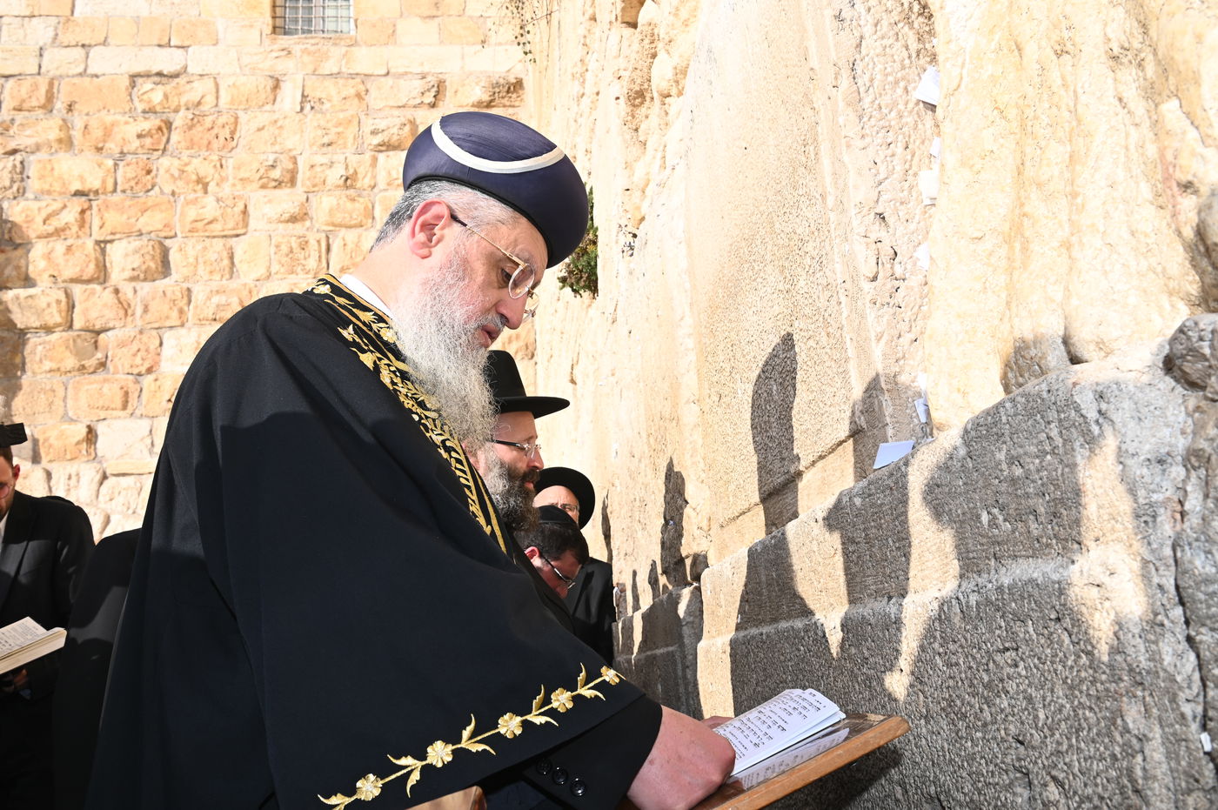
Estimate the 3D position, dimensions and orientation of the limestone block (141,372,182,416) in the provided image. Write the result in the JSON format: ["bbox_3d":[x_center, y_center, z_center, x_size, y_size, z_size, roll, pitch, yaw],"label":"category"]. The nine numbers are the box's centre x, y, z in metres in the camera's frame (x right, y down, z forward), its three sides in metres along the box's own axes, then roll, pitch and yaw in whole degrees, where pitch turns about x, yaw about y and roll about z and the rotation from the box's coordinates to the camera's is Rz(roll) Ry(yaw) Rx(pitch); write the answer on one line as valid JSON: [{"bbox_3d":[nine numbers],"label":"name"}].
[{"bbox_3d":[-4.357,-0.071,10.801,0.496,0.434,0.300,-2,-14,-7],"label":"limestone block"}]

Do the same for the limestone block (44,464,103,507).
[{"bbox_3d":[-4.132,0.647,8.450,0.427,0.332,0.300,-2,-14,-7],"label":"limestone block"}]

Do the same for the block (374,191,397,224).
[{"bbox_3d":[-1.836,-1.712,9.742,0.500,0.345,0.300,-2,-15,-6],"label":"block"}]

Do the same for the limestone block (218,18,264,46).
[{"bbox_3d":[-4.001,-4.011,11.820,0.479,0.327,0.250,-2,-14,-7],"label":"limestone block"}]

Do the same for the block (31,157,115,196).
[{"bbox_3d":[-5.525,-2.316,11.244,0.821,0.435,0.300,-2,-14,-7],"label":"block"}]

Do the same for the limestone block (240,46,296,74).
[{"bbox_3d":[-3.114,-3.110,9.943,0.478,0.274,0.280,-2,-14,-7],"label":"limestone block"}]

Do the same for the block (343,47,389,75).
[{"bbox_3d":[-2.246,-3.134,10.046,0.404,0.277,0.280,-2,-14,-7],"label":"block"}]

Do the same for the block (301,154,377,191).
[{"bbox_3d":[-2.422,-2.037,9.769,0.657,0.372,0.300,-2,-15,-6],"label":"block"}]

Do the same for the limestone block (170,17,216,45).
[{"bbox_3d":[-4.499,-4.001,11.762,0.465,0.326,0.250,-2,-14,-7],"label":"limestone block"}]

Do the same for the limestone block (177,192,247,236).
[{"bbox_3d":[-3.464,-1.629,9.556,0.586,0.392,0.300,-2,-15,-6],"label":"limestone block"}]

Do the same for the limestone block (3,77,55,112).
[{"bbox_3d":[-5.110,-2.704,9.614,0.419,0.335,0.280,-2,-14,-7],"label":"limestone block"}]

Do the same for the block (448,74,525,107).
[{"bbox_3d":[-1.158,-2.879,10.100,0.685,0.333,0.280,-2,-14,-7],"label":"block"}]

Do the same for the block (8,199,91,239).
[{"bbox_3d":[-4.589,-1.483,8.951,0.654,0.358,0.300,-2,-14,-7],"label":"block"}]

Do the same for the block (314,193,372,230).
[{"bbox_3d":[-2.356,-1.678,9.681,0.507,0.356,0.300,-2,-15,-6],"label":"block"}]

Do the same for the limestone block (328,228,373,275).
[{"bbox_3d":[-2.126,-1.240,9.156,0.437,0.396,0.300,-2,-14,-7],"label":"limestone block"}]

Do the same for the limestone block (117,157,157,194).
[{"bbox_3d":[-4.137,-1.969,9.578,0.328,0.342,0.280,-2,-15,-6],"label":"limestone block"}]

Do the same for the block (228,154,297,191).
[{"bbox_3d":[-3.076,-2.025,9.700,0.586,0.356,0.300,-2,-15,-6],"label":"block"}]

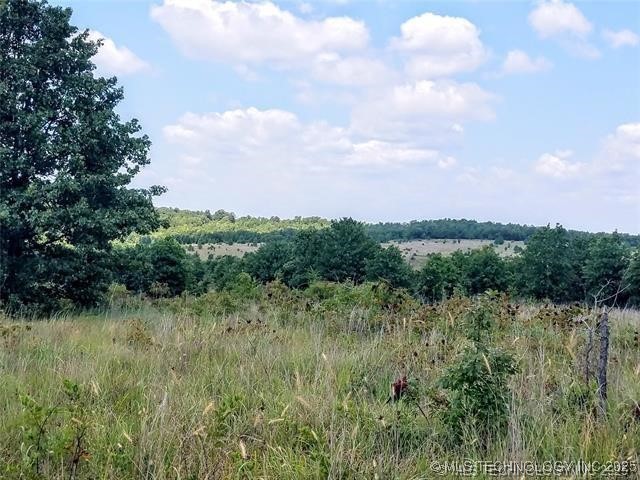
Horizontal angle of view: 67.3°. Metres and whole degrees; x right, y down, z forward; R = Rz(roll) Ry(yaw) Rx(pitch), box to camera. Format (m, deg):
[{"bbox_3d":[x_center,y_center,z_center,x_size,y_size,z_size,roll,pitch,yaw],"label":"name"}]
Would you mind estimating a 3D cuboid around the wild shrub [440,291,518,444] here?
[{"bbox_3d":[1.540,1.280,4.680,0.740,1.500,0.700,0,0,0],"label":"wild shrub"}]

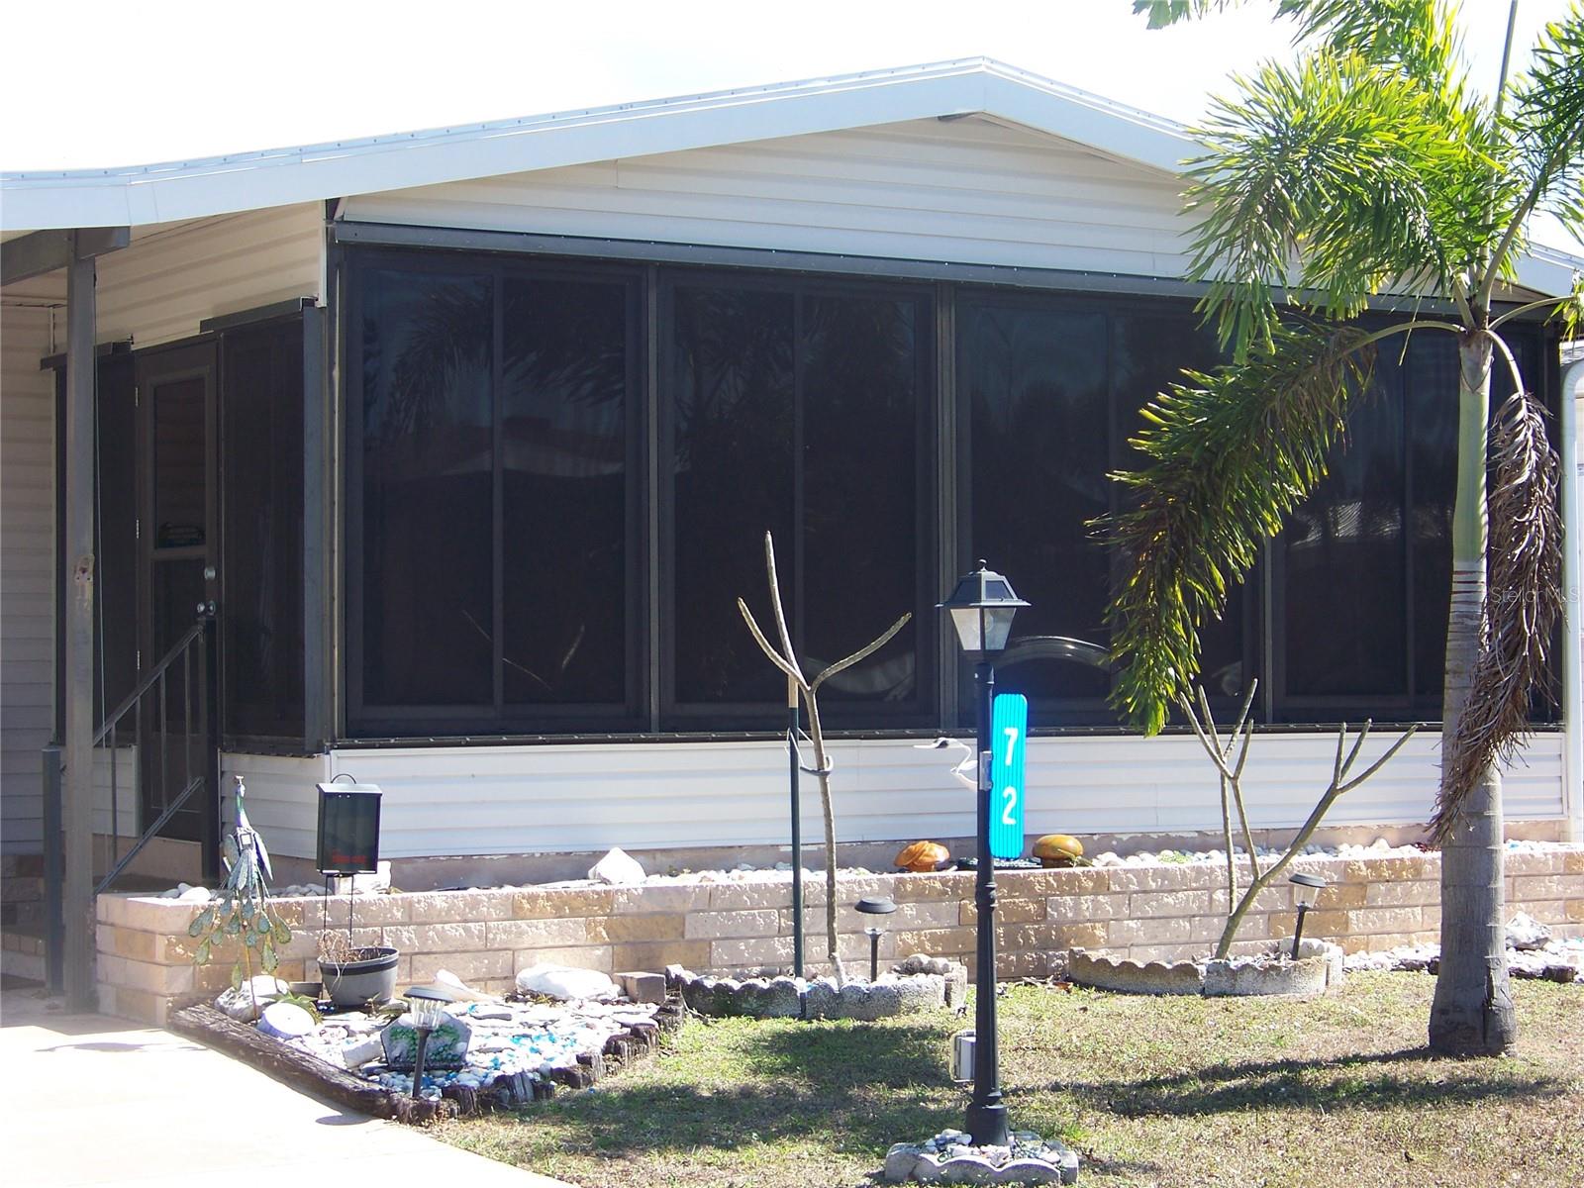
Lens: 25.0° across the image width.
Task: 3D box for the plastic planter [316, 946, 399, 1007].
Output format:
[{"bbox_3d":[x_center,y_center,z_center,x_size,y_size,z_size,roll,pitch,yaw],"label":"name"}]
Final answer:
[{"bbox_3d":[-1.493,1.324,12.300,0.277,0.195,0.277,0,-1,0],"label":"plastic planter"}]

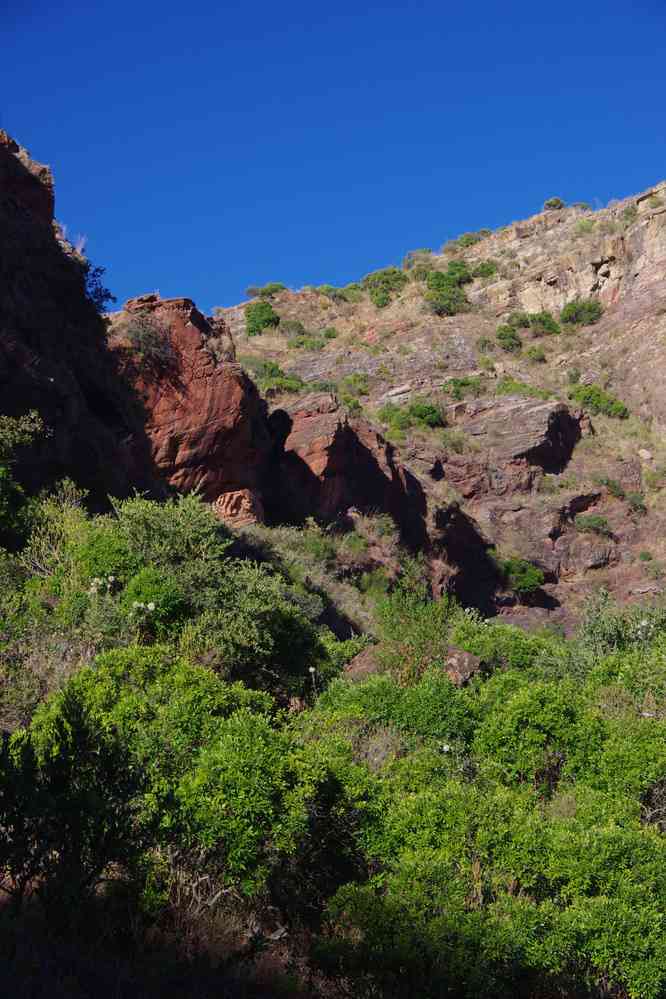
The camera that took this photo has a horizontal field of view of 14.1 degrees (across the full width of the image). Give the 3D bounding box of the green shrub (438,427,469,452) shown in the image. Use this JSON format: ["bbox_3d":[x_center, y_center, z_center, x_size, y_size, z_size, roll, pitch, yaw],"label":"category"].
[{"bbox_3d":[6.402,-3.188,143.000,1.590,1.340,1.350,0,-8,0],"label":"green shrub"}]

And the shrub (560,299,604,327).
[{"bbox_3d":[10.341,-7.782,112.000,1.748,1.130,1.243,0,-8,0],"label":"shrub"}]

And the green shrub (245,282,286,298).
[{"bbox_3d":[-2.884,-8.930,115.000,1.795,0.663,1.256,0,-8,0],"label":"green shrub"}]

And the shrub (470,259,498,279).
[{"bbox_3d":[6.586,-10.042,117.000,1.217,0.843,0.928,0,-8,0],"label":"shrub"}]

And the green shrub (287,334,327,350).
[{"bbox_3d":[-1.693,-10.033,172.000,2.560,0.990,2.170,0,-8,0],"label":"green shrub"}]

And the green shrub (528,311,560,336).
[{"bbox_3d":[9.901,-8.286,126.000,1.453,1.090,1.308,0,-8,0],"label":"green shrub"}]

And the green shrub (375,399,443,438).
[{"bbox_3d":[2.678,-2.799,93.000,2.350,1.341,1.645,0,-8,0],"label":"green shrub"}]

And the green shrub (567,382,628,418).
[{"bbox_3d":[15.093,-5.628,153.000,3.410,1.990,2.900,0,-8,0],"label":"green shrub"}]

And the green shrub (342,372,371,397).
[{"bbox_3d":[1.321,-6.751,158.000,1.760,1.370,1.500,0,-8,0],"label":"green shrub"}]

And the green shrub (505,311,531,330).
[{"bbox_3d":[7.403,-7.183,108.000,1.043,0.778,0.856,0,-8,0],"label":"green shrub"}]

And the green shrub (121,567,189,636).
[{"bbox_3d":[-2.984,1.705,45.000,1.103,1.135,0.993,0,-8,0],"label":"green shrub"}]

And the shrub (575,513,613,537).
[{"bbox_3d":[12.969,1.245,134.000,1.890,1.160,1.610,0,-8,0],"label":"shrub"}]

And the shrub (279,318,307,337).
[{"bbox_3d":[-1.896,-8.052,126.000,1.271,0.817,1.144,0,-8,0],"label":"shrub"}]

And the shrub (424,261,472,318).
[{"bbox_3d":[5.530,-10.191,130.000,2.343,2.624,2.108,0,-8,0],"label":"shrub"}]

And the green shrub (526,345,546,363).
[{"bbox_3d":[7.939,-5.696,105.000,0.780,0.681,0.663,0,-8,0],"label":"green shrub"}]

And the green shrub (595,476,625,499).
[{"bbox_3d":[14.382,-0.624,140.000,1.560,1.110,1.330,0,-8,0],"label":"green shrub"}]

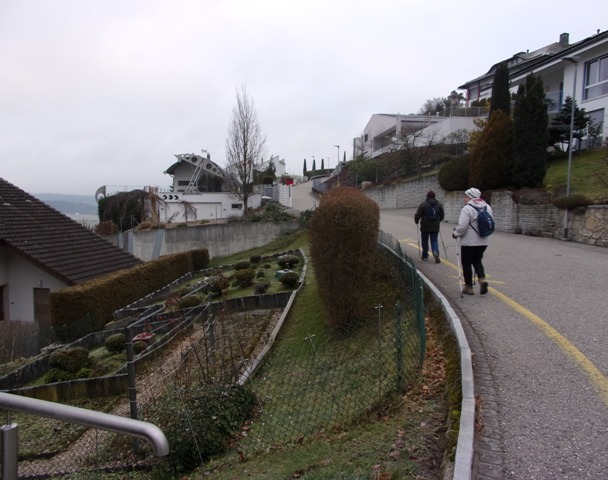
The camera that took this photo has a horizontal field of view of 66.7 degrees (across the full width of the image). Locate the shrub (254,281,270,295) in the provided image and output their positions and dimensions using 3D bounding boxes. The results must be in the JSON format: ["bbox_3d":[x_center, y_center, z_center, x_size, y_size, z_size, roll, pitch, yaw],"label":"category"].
[{"bbox_3d":[-1.167,1.336,13.000,0.450,0.410,0.430,0,5,0],"label":"shrub"}]

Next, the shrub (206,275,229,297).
[{"bbox_3d":[-2.283,1.208,12.200,0.570,0.558,0.550,1,4,0],"label":"shrub"}]

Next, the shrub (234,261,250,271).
[{"bbox_3d":[-2.147,0.911,16.200,0.570,0.361,0.520,1,4,0],"label":"shrub"}]

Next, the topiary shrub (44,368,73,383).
[{"bbox_3d":[-4.355,2.413,8.200,0.500,0.280,0.460,0,5,0],"label":"topiary shrub"}]

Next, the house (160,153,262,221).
[{"bbox_3d":[-10.207,-5.793,51.000,10.800,7.500,9.000,-1,5,-10],"label":"house"}]

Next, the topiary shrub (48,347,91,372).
[{"bbox_3d":[-4.465,2.275,8.800,0.800,0.500,0.750,0,5,0],"label":"topiary shrub"}]

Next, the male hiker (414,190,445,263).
[{"bbox_3d":[3.095,-0.333,11.400,0.720,1.760,0.500,0,5,0],"label":"male hiker"}]

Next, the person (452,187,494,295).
[{"bbox_3d":[2.685,0.016,7.300,0.520,1.711,0.580,0,4,-15],"label":"person"}]

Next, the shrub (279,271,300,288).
[{"bbox_3d":[-0.430,1.171,13.700,0.660,0.540,0.660,0,5,0],"label":"shrub"}]

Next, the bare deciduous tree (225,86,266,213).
[{"bbox_3d":[-5.442,-8.373,43.000,3.900,11.680,3.800,1,4,0],"label":"bare deciduous tree"}]

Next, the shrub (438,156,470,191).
[{"bbox_3d":[7.024,-3.140,21.500,1.600,1.661,1.500,1,4,0],"label":"shrub"}]

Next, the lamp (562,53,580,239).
[{"bbox_3d":[8.713,-3.057,15.400,0.550,6.050,0.200,1,4,-5],"label":"lamp"}]

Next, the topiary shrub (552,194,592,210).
[{"bbox_3d":[8.830,-1.233,15.200,1.300,0.525,0.900,1,4,0],"label":"topiary shrub"}]

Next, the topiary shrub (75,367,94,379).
[{"bbox_3d":[-3.946,2.393,8.300,0.340,0.214,0.320,1,4,0],"label":"topiary shrub"}]

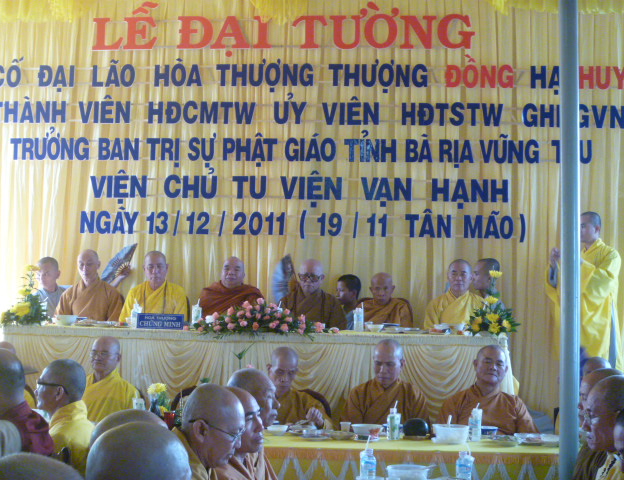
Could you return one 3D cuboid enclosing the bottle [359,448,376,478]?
[{"bbox_3d":[0.226,0.931,4.594,0.063,0.190,0.063,1,-4,3],"label":"bottle"}]

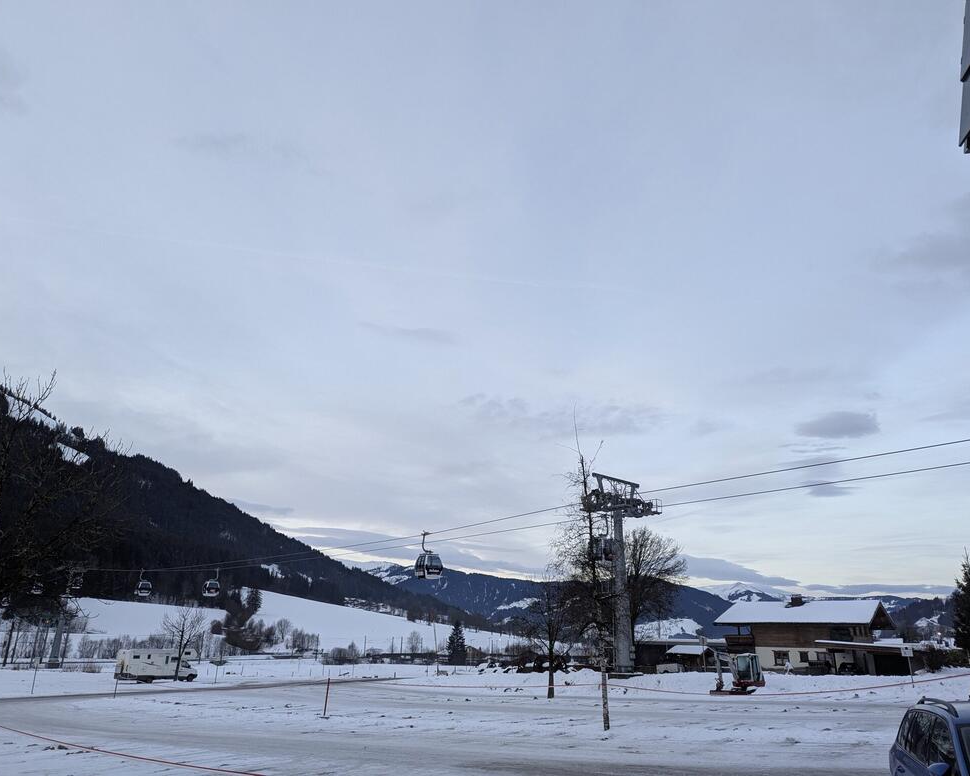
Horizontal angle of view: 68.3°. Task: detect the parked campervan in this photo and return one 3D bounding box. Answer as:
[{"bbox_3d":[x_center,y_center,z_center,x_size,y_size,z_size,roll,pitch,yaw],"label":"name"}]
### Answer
[{"bbox_3d":[-30.808,26.272,67.597,6.950,3.050,2.300,19,-27,-42],"label":"parked campervan"}]

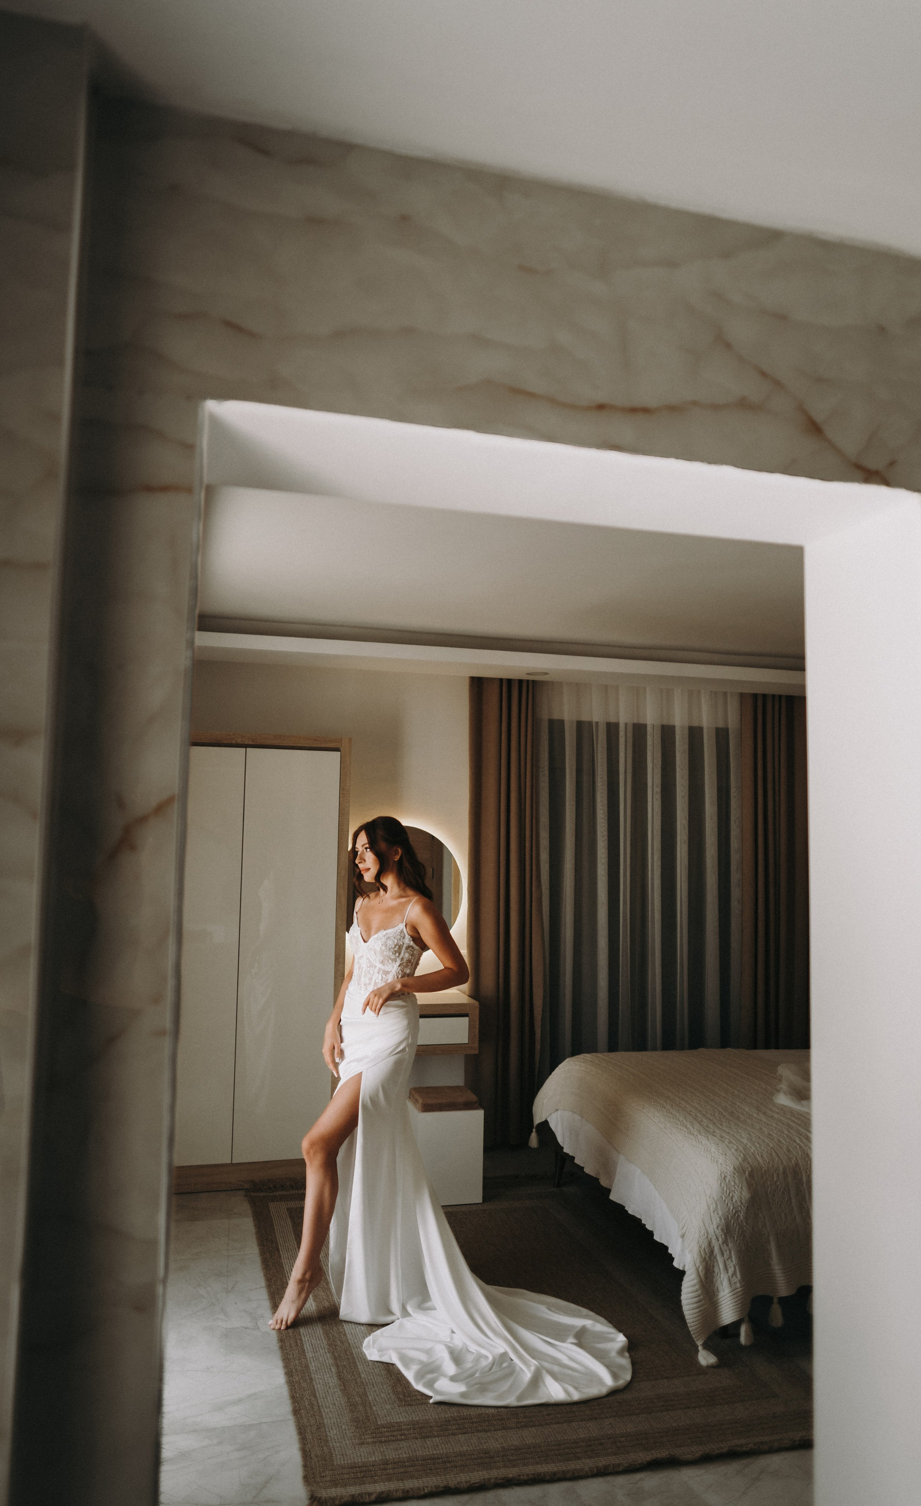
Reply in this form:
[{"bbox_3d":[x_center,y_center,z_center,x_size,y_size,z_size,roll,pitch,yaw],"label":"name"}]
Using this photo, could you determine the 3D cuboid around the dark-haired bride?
[{"bbox_3d":[0.033,1.052,3.368,1.083,1.672,0.852,-3,-6,40],"label":"dark-haired bride"}]

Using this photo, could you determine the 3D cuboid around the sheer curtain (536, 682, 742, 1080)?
[{"bbox_3d":[1.002,0.865,5.585,1.320,2.429,0.130,2,-5,-14],"label":"sheer curtain"}]

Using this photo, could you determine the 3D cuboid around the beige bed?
[{"bbox_3d":[1.560,1.672,4.228,2.080,0.630,1.740,2,-5,-14],"label":"beige bed"}]

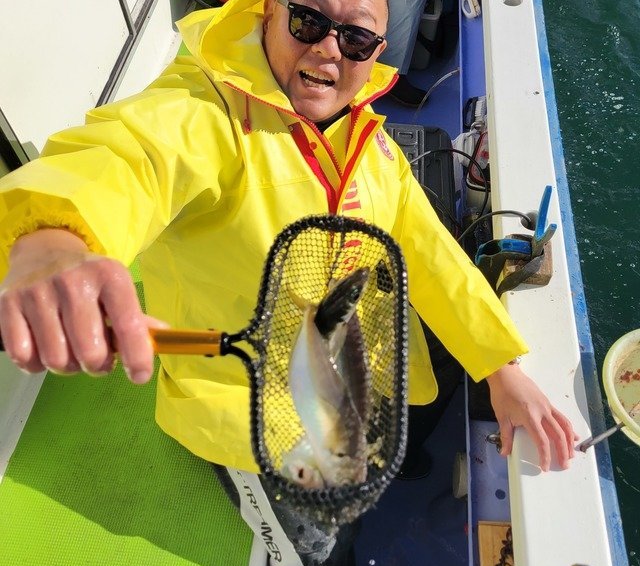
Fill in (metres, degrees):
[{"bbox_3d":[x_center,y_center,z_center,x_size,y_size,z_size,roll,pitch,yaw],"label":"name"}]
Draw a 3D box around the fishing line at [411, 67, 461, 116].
[{"bbox_3d":[0.443,-0.728,2.450,0.185,0.220,0.050,4,56,6],"label":"fishing line"}]

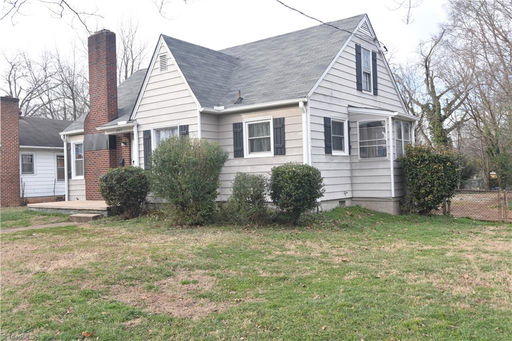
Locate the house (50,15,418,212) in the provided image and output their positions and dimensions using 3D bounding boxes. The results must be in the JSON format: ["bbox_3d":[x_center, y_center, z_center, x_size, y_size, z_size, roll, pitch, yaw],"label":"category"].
[{"bbox_3d":[-0.581,-1.821,18.851,13.000,6.600,8.850,-3,-1,37],"label":"house"}]

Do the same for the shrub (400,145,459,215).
[{"bbox_3d":[5.056,0.262,14.500,1.660,2.030,1.600,-3,-1,37],"label":"shrub"}]

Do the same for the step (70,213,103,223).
[{"bbox_3d":[-5.170,1.475,15.150,1.140,0.170,0.370,-3,-1,37],"label":"step"}]

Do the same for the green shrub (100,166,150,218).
[{"bbox_3d":[-3.934,0.663,15.000,1.480,1.560,1.420,-3,-1,37],"label":"green shrub"}]

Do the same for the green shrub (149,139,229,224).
[{"bbox_3d":[-1.777,0.267,13.300,2.050,2.340,1.850,-3,-1,37],"label":"green shrub"}]

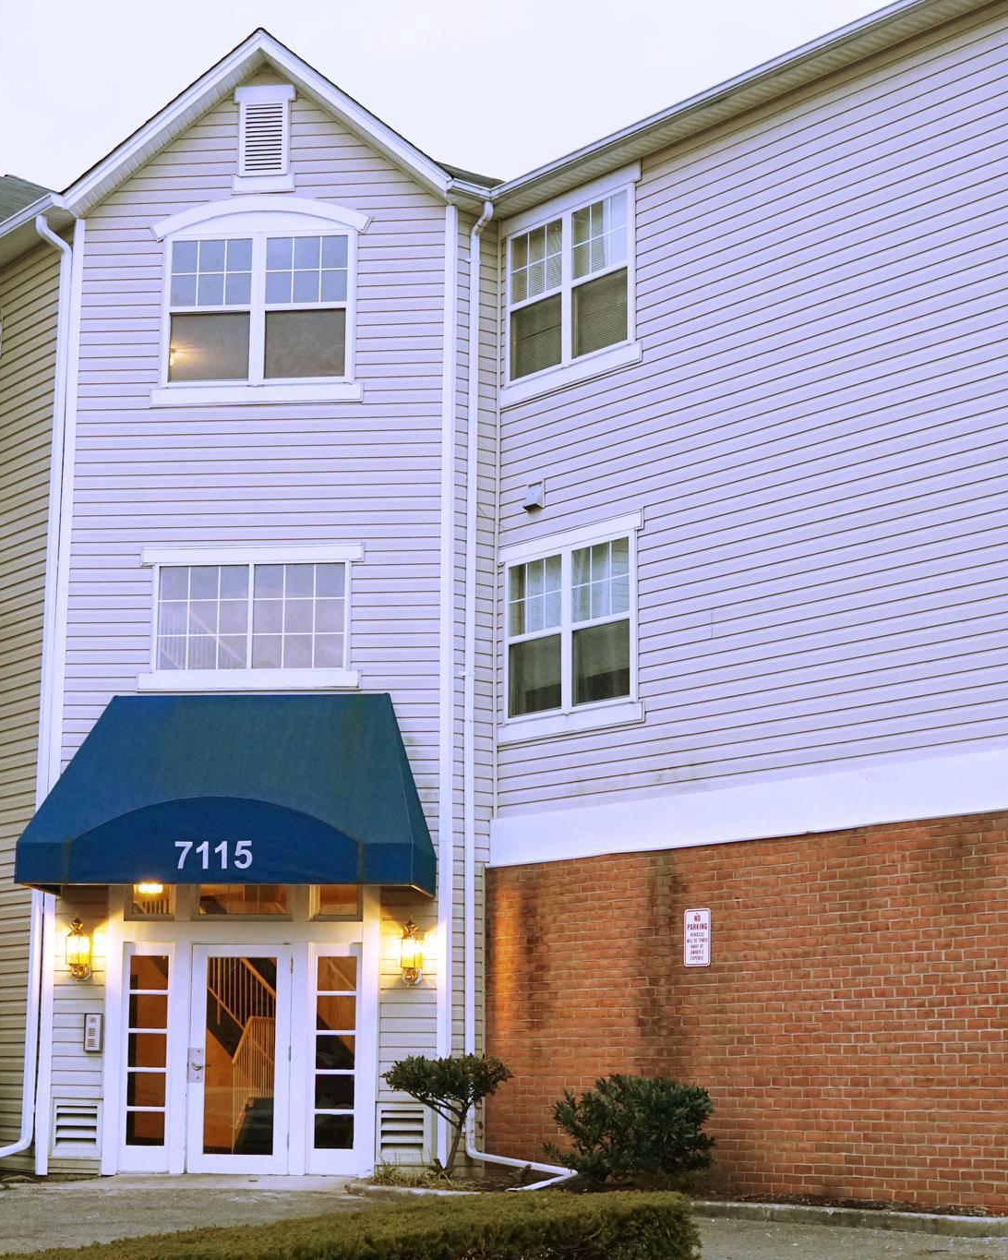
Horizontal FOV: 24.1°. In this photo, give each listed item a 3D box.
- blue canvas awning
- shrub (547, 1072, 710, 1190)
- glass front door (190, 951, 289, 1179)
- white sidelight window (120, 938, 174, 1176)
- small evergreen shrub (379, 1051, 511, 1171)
[{"bbox_3d":[-2.404,1.366,20.905,3.450,1.870,1.380,-1,-11,6],"label":"blue canvas awning"},{"bbox_3d":[1.010,4.011,18.784,1.327,0.885,1.200,0,-11,0],"label":"shrub"},{"bbox_3d":[-2.355,3.848,21.151,0.904,2.006,0.060,-1,-11,6],"label":"glass front door"},{"bbox_3d":[-3.240,3.884,21.479,0.470,2.040,0.080,-1,-10,8],"label":"white sidelight window"},{"bbox_3d":[-0.492,4.152,20.180,1.123,1.038,1.050,0,-11,0],"label":"small evergreen shrub"}]

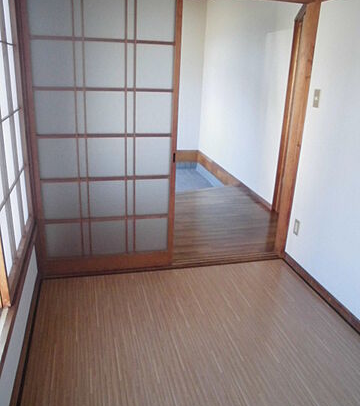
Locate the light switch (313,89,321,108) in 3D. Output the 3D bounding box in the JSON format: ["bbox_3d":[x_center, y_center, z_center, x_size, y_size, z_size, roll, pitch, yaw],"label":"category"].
[{"bbox_3d":[0.911,-0.696,2.400,0.012,0.118,0.070,-2,20,-14],"label":"light switch"}]

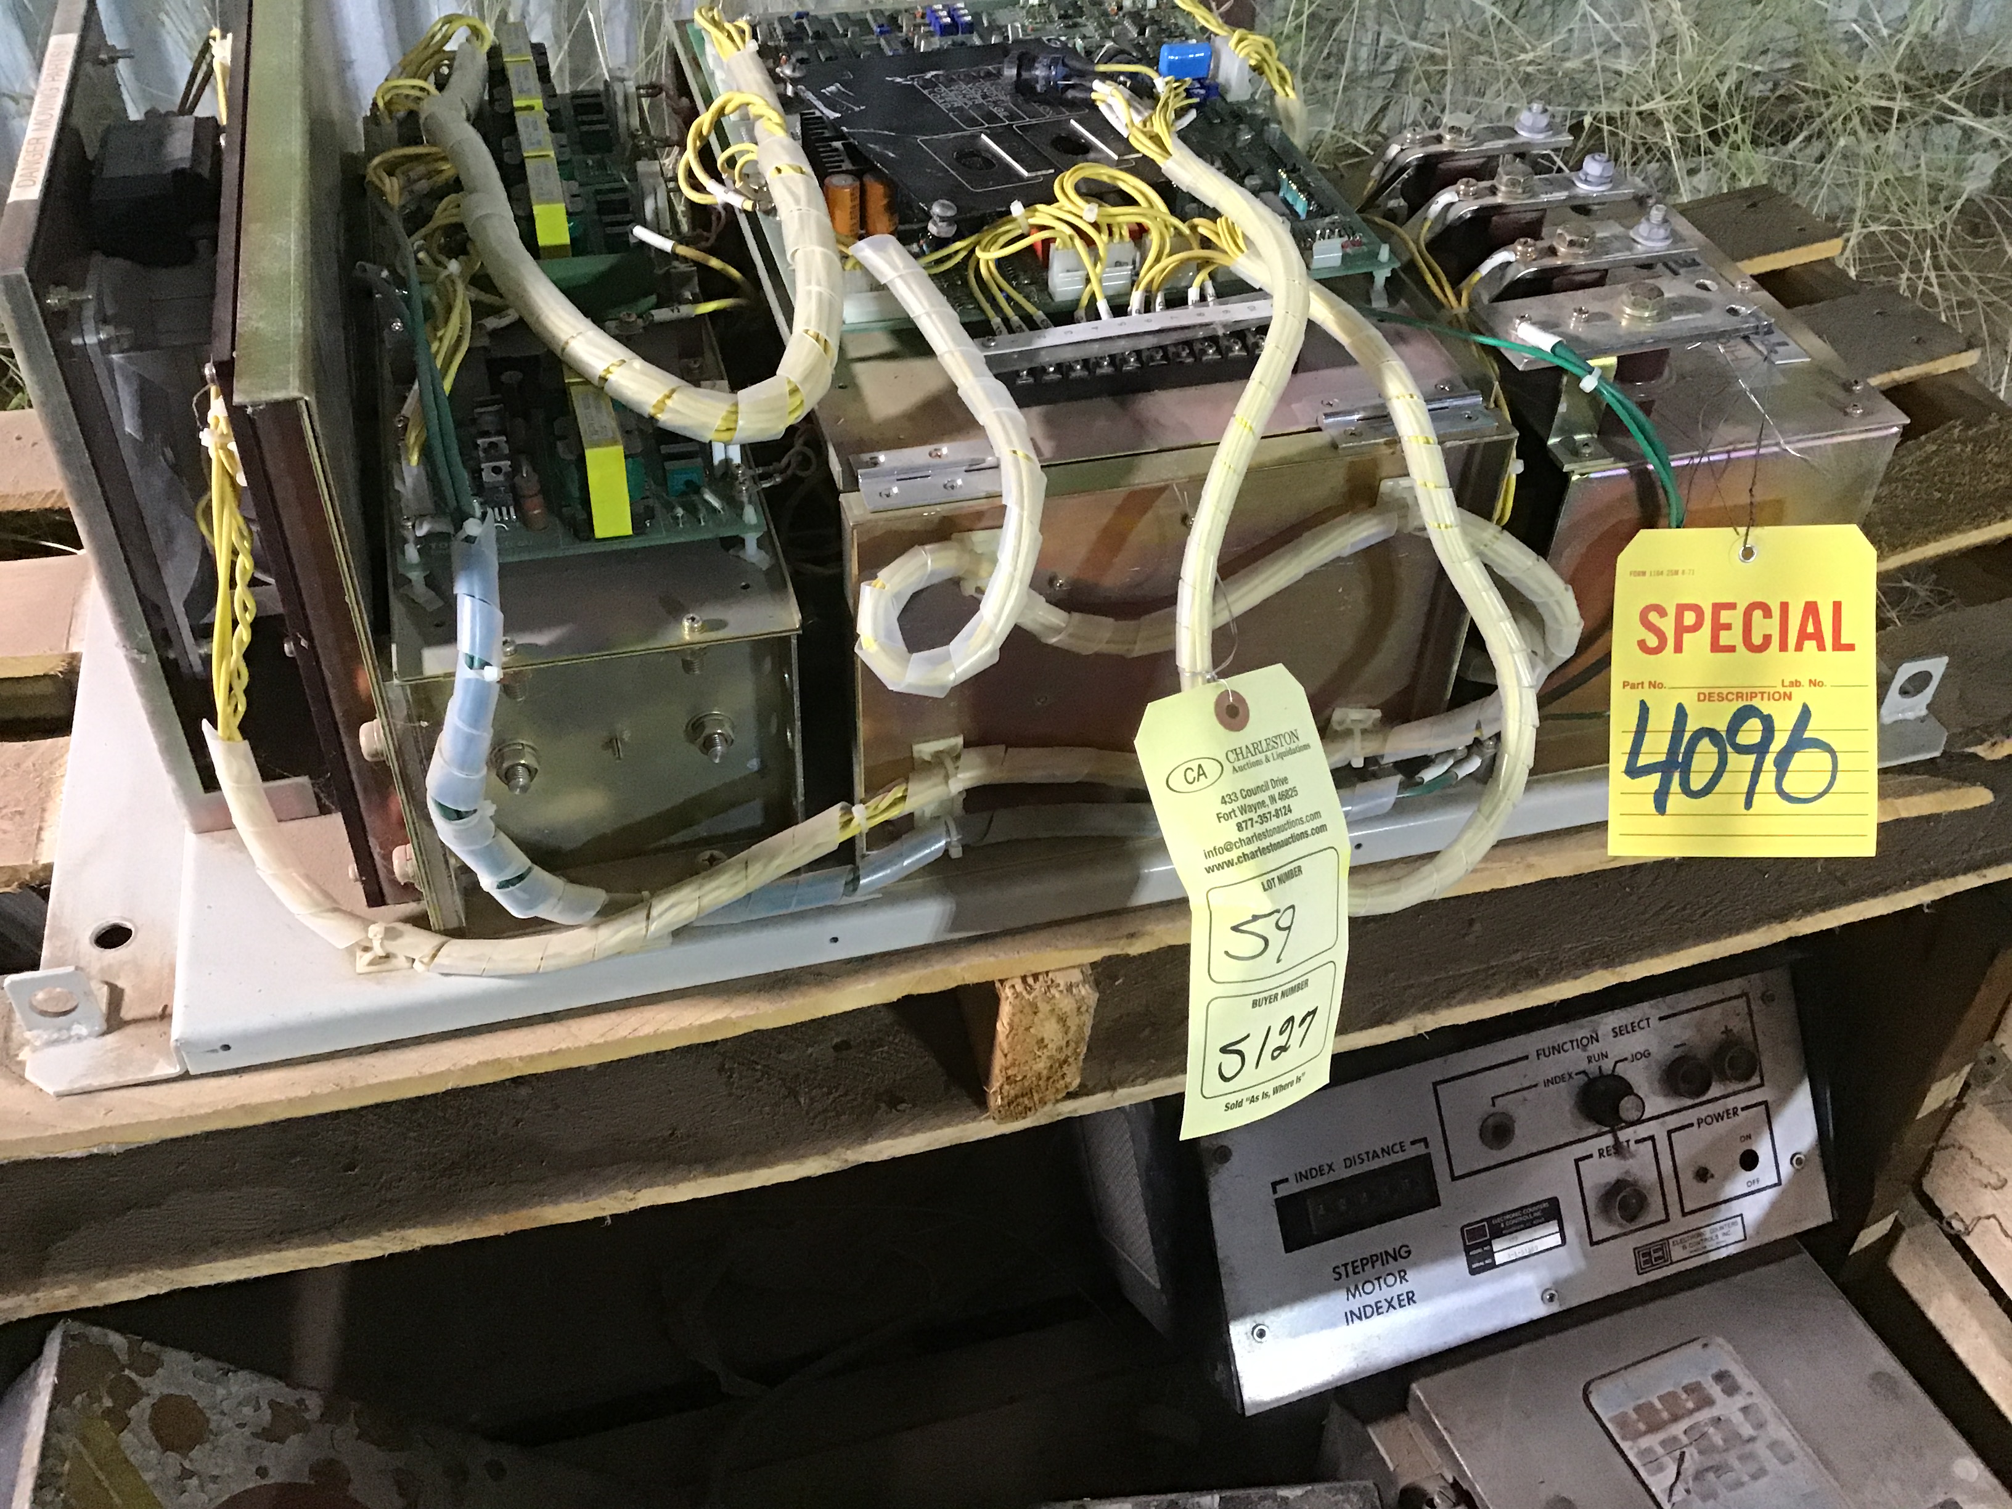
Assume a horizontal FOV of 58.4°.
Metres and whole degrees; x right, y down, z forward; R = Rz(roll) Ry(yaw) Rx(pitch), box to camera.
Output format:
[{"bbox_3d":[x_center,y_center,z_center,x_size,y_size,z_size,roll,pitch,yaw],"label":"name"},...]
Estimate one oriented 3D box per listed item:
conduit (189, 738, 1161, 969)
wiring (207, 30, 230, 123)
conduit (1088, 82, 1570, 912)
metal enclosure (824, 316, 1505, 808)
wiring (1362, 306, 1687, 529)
[{"bbox_3d":[-0.106,0.017,0.649,0.324,0.095,0.060,-10,45,-12],"label":"conduit"},{"bbox_3d":[-0.268,-0.231,0.613,0.008,0.036,0.014,-10,45,-12],"label":"wiring"},{"bbox_3d":[0.103,-0.096,0.678,0.150,0.258,0.219,-10,45,-12],"label":"conduit"},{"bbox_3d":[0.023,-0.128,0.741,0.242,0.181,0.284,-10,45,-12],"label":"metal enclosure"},{"bbox_3d":[0.181,-0.125,0.625,0.088,0.065,0.102,-10,45,-12],"label":"wiring"}]

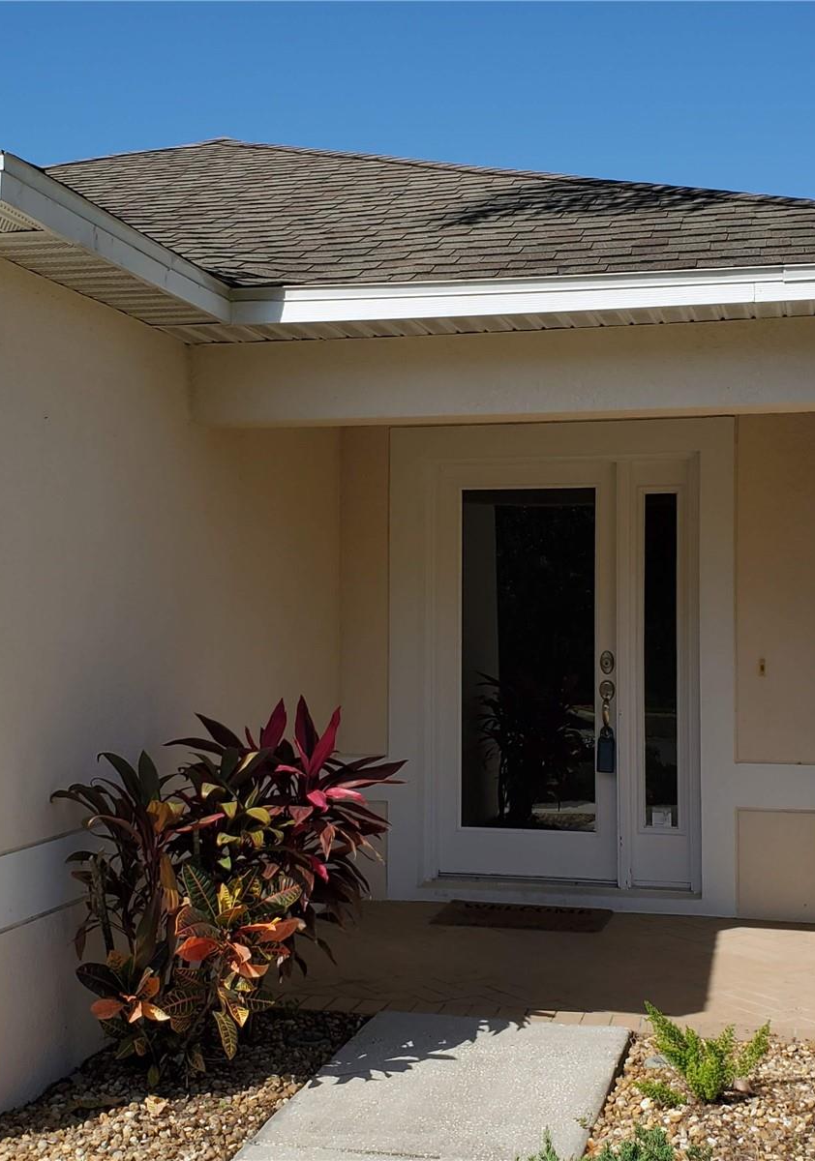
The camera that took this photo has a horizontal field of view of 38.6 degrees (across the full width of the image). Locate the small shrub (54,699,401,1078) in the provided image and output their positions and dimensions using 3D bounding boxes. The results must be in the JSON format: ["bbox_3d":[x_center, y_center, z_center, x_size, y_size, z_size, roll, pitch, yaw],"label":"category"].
[{"bbox_3d":[-0.595,0.990,3.900,1.060,1.140,0.850,0,-1,12],"label":"small shrub"}]

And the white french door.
[{"bbox_3d":[0.725,0.405,5.550,1.290,2.100,0.160,0,-1,12],"label":"white french door"}]

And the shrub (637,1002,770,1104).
[{"bbox_3d":[0.905,1.415,3.550,0.400,0.270,0.340,0,-1,12],"label":"shrub"}]

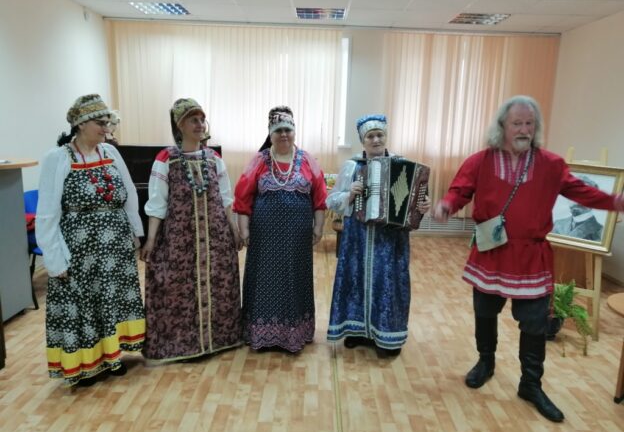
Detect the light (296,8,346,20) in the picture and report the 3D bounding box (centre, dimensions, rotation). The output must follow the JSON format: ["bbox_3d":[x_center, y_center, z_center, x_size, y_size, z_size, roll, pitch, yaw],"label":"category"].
[{"bbox_3d":[0.098,-2.324,5.338,0.600,0.070,0.600,2,11,0],"label":"light"}]

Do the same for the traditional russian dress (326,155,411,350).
[{"bbox_3d":[0.402,0.235,3.175,0.560,1.260,0.400,3,11,7],"label":"traditional russian dress"}]

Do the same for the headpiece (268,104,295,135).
[{"bbox_3d":[-0.191,-0.605,2.939,0.165,0.170,0.200,1,11,-4],"label":"headpiece"}]

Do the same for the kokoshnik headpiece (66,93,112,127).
[{"bbox_3d":[-1.168,-0.563,2.475,0.205,0.155,0.180,-6,6,29],"label":"kokoshnik headpiece"}]

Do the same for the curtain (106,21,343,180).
[{"bbox_3d":[-1.135,-1.337,6.144,3.000,2.200,0.140,2,11,0],"label":"curtain"}]

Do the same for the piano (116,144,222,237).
[{"bbox_3d":[-1.756,-0.221,5.494,1.460,1.200,0.600,0,12,-11],"label":"piano"}]

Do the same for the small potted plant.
[{"bbox_3d":[1.848,0.691,3.451,0.420,0.440,0.380,2,11,0],"label":"small potted plant"}]

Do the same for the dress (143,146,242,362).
[{"bbox_3d":[-0.768,0.202,3.036,0.600,1.286,0.420,-1,11,-17],"label":"dress"}]

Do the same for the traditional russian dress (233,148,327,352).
[{"bbox_3d":[-0.211,0.208,3.095,0.580,1.289,0.370,2,11,-2],"label":"traditional russian dress"}]

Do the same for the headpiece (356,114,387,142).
[{"bbox_3d":[0.376,-0.553,2.962,0.180,0.160,0.200,2,11,1],"label":"headpiece"}]

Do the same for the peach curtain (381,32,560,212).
[{"bbox_3d":[1.966,-1.168,6.159,2.280,2.320,0.140,2,11,0],"label":"peach curtain"}]

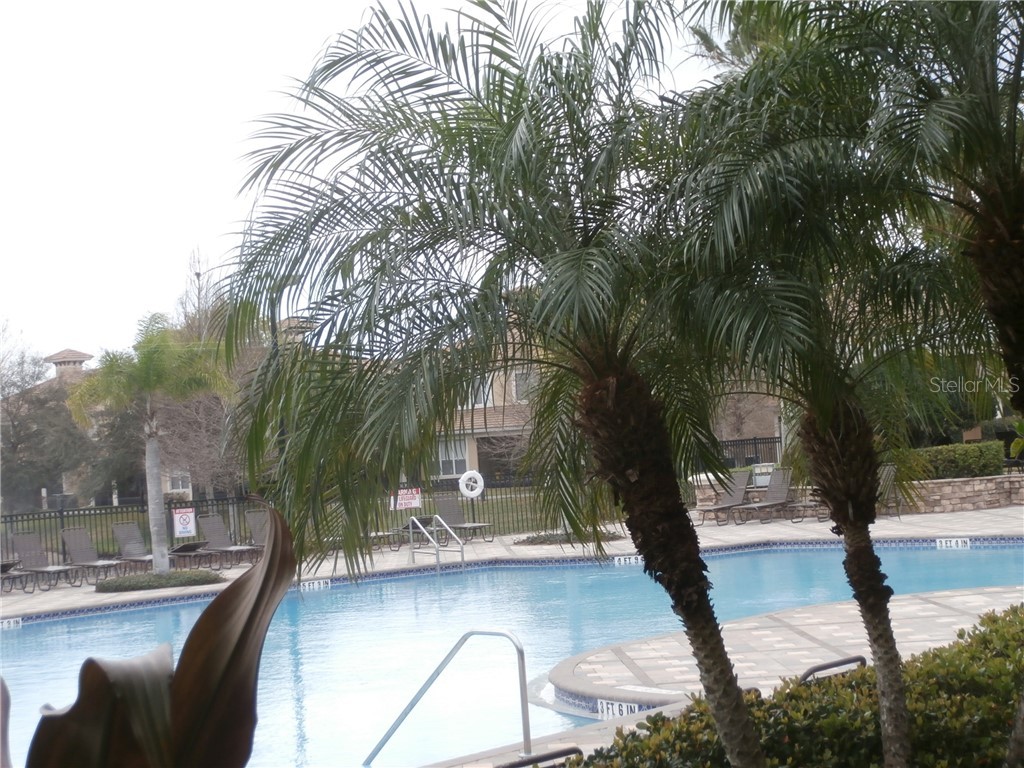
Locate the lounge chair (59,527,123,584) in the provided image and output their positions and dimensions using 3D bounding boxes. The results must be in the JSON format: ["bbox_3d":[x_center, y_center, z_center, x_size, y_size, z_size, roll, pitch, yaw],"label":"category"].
[{"bbox_3d":[-7.282,2.982,35.000,0.650,0.970,1.450,-2,-2,-44],"label":"lounge chair"}]

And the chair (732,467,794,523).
[{"bbox_3d":[5.333,2.423,43.000,0.660,1.080,1.600,-4,-2,29],"label":"chair"}]

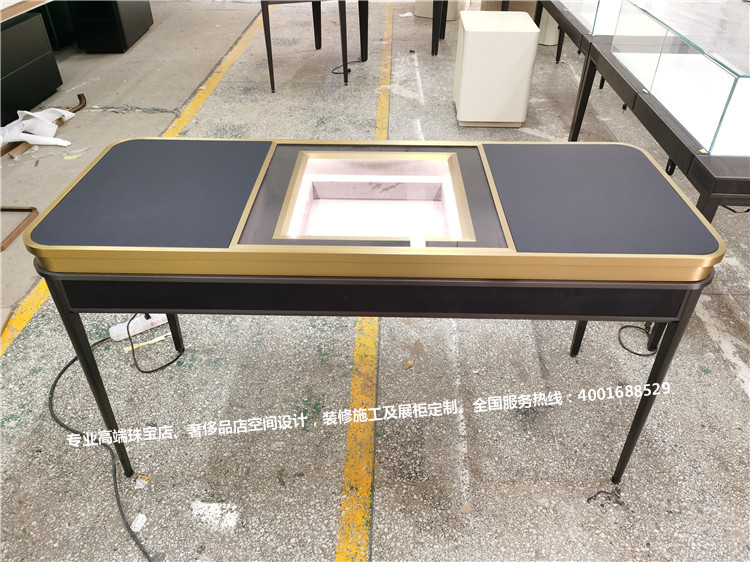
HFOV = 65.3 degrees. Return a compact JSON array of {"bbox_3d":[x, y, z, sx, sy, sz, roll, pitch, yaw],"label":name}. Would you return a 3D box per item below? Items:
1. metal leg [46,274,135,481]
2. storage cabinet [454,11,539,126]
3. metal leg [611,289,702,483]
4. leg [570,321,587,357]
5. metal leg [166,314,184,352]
[{"bbox_3d":[-0.702,0.273,1.484,0.036,0.688,0.036,1,36,1],"label":"metal leg"},{"bbox_3d":[0.728,-1.303,3.607,0.427,0.568,0.480,2,37,2],"label":"storage cabinet"},{"bbox_3d":[0.690,0.291,1.467,0.036,0.688,0.036,1,36,1],"label":"metal leg"},{"bbox_3d":[0.674,0.011,1.828,0.042,0.640,0.042,1,37,1],"label":"leg"},{"bbox_3d":[-0.672,-0.005,1.851,0.042,0.640,0.042,1,37,1],"label":"metal leg"}]

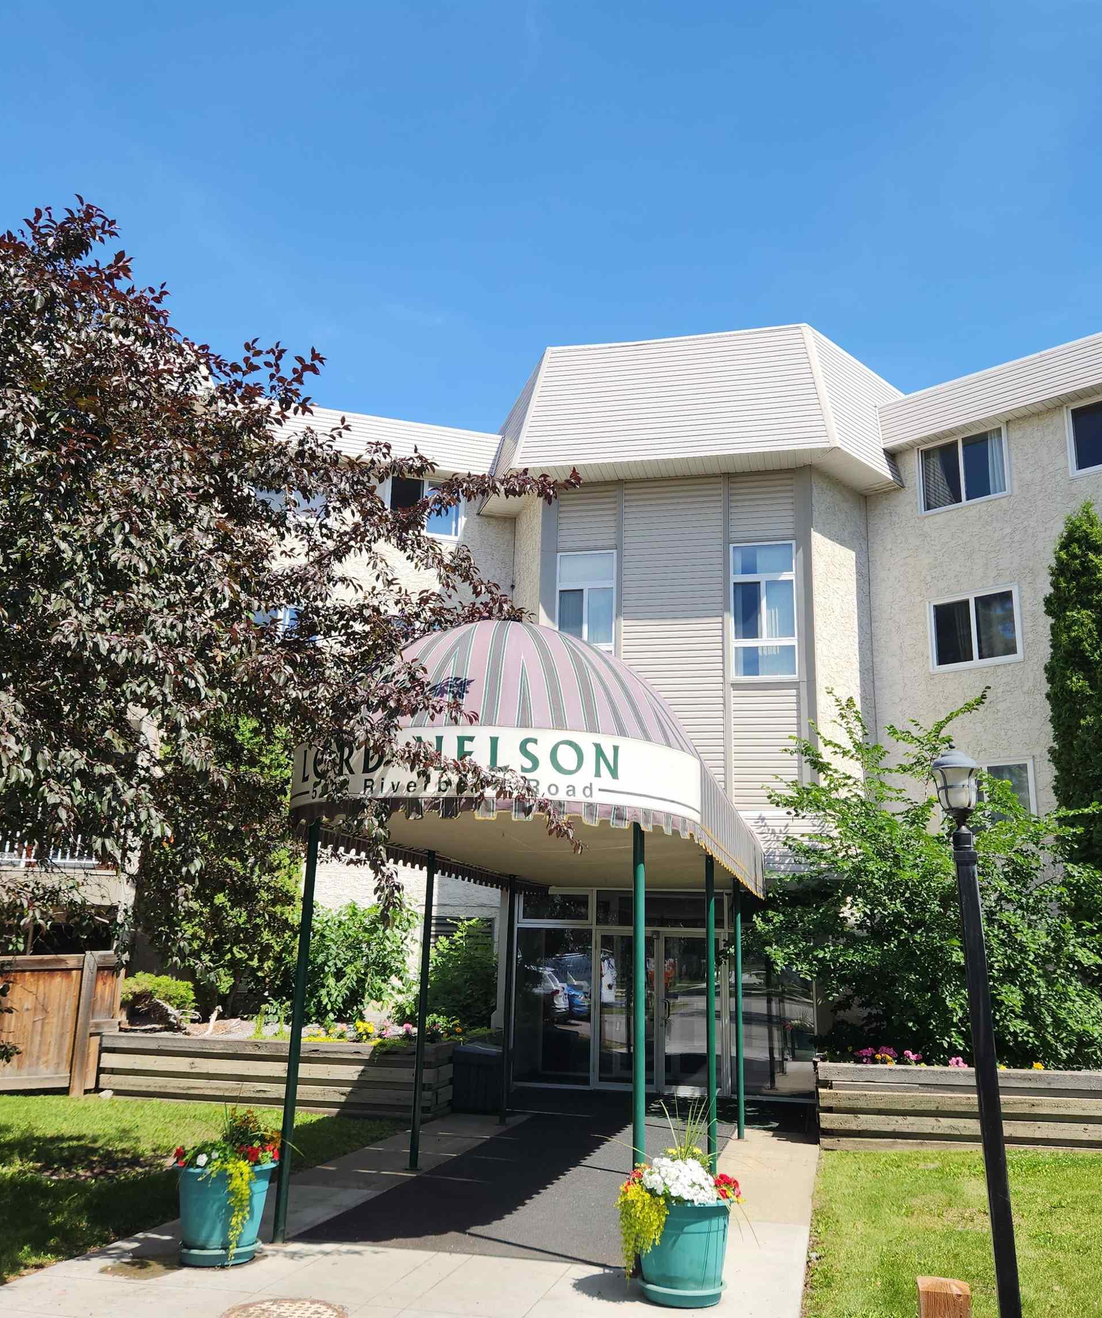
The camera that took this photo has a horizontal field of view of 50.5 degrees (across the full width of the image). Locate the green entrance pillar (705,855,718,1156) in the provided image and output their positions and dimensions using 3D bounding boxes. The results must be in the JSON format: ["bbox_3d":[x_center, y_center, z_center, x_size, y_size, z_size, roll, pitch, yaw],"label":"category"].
[{"bbox_3d":[1.386,3.061,10.073,0.070,2.785,0.070,-2,-15,13],"label":"green entrance pillar"}]

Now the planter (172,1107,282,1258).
[{"bbox_3d":[-1.983,3.230,7.217,0.620,0.860,0.600,-2,-15,13],"label":"planter"}]

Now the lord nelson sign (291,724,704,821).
[{"bbox_3d":[-0.528,0.798,8.008,2.950,0.460,1.050,-2,-15,13],"label":"lord nelson sign"}]

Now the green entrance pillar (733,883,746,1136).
[{"bbox_3d":[2.069,3.817,12.871,0.070,2.759,0.070,-2,-15,13],"label":"green entrance pillar"}]

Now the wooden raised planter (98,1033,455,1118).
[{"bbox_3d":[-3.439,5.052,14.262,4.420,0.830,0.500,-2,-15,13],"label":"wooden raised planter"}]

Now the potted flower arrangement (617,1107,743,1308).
[{"bbox_3d":[0.749,3.083,6.656,0.680,1.000,0.640,-2,-15,13],"label":"potted flower arrangement"}]

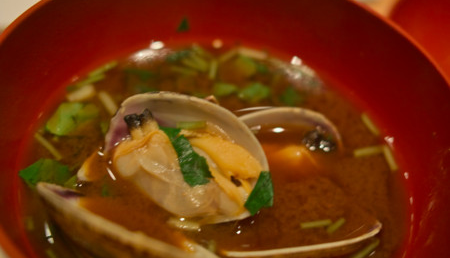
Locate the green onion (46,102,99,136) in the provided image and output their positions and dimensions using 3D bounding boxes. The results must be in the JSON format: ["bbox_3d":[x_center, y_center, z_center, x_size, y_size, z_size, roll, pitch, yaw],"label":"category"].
[{"bbox_3d":[-0.045,-0.003,0.155,0.011,0.004,0.013,12,47,2],"label":"green onion"}]

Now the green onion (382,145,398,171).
[{"bbox_3d":[0.051,0.009,0.158,0.002,0.002,0.010,-1,48,-9],"label":"green onion"}]

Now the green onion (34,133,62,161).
[{"bbox_3d":[-0.050,0.005,0.146,0.002,0.002,0.013,-32,60,-32],"label":"green onion"}]

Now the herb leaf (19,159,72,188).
[{"bbox_3d":[-0.049,0.012,0.140,0.013,0.004,0.008,1,48,-8],"label":"herb leaf"}]

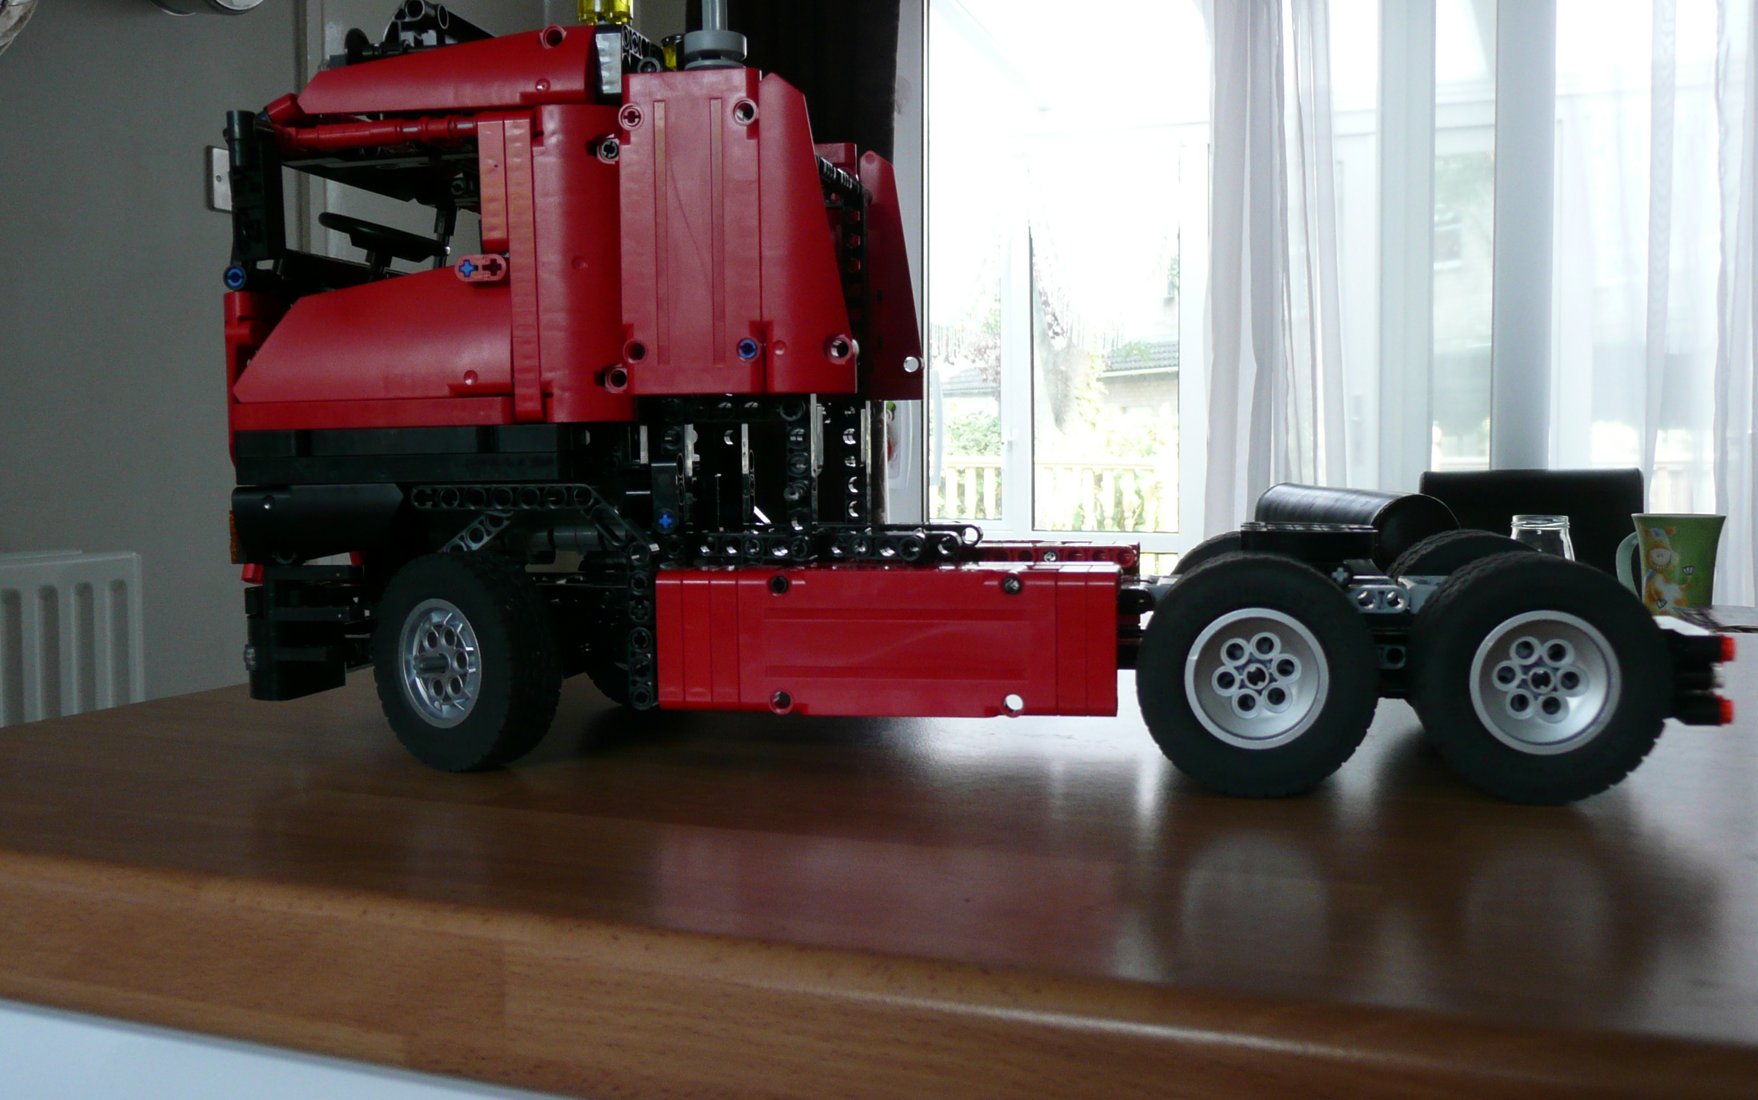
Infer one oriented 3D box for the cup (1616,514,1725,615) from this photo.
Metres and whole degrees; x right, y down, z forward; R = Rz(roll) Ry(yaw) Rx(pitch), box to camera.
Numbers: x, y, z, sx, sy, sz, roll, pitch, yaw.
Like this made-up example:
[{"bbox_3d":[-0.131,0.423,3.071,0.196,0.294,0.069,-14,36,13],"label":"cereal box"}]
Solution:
[{"bbox_3d":[0.800,0.015,1.950,0.108,0.103,0.090,1,3,22],"label":"cup"}]

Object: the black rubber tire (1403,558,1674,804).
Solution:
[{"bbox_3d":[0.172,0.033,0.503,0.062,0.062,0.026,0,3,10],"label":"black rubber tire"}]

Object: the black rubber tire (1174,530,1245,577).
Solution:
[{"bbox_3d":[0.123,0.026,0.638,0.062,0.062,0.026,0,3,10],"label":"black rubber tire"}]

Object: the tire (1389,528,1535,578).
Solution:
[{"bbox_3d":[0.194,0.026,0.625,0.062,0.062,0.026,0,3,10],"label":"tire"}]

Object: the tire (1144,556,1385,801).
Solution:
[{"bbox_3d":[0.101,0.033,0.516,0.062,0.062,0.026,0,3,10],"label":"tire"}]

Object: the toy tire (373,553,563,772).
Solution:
[{"bbox_3d":[-0.119,0.032,0.556,0.062,0.062,0.021,2,4,39],"label":"toy tire"}]

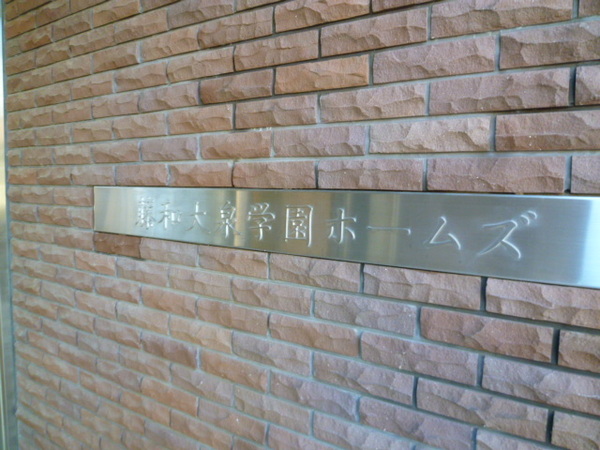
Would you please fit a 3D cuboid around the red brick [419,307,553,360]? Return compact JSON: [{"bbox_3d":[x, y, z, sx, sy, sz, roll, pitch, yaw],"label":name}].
[{"bbox_3d":[0.340,0.189,0.795,0.225,0.060,0.060,4,5,32],"label":"red brick"}]

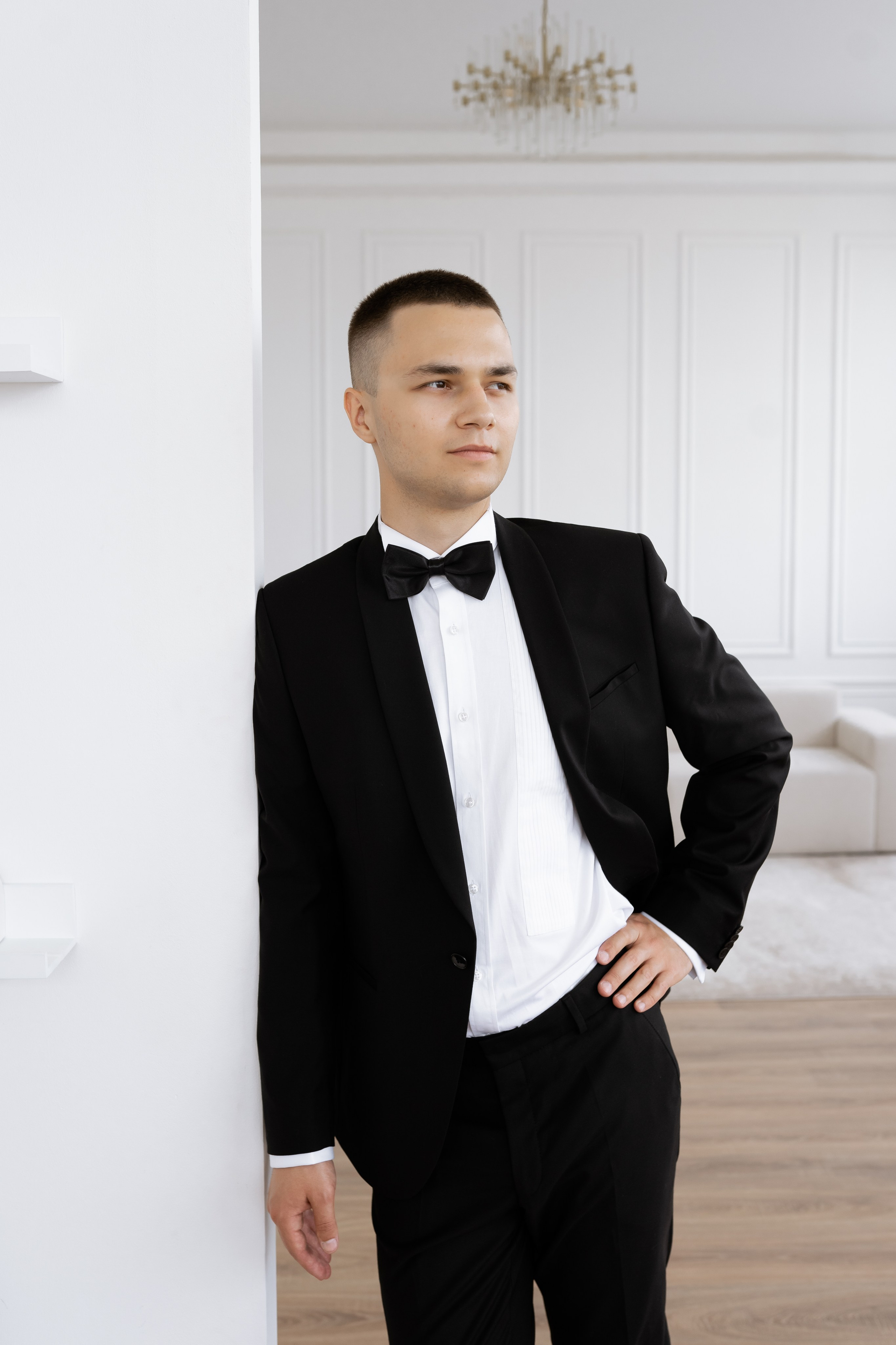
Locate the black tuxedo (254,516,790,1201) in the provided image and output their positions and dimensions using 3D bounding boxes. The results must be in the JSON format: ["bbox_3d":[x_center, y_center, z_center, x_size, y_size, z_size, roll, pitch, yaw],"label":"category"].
[{"bbox_3d":[0.079,0.198,1.420,0.570,0.740,0.310,-2,4,5],"label":"black tuxedo"}]

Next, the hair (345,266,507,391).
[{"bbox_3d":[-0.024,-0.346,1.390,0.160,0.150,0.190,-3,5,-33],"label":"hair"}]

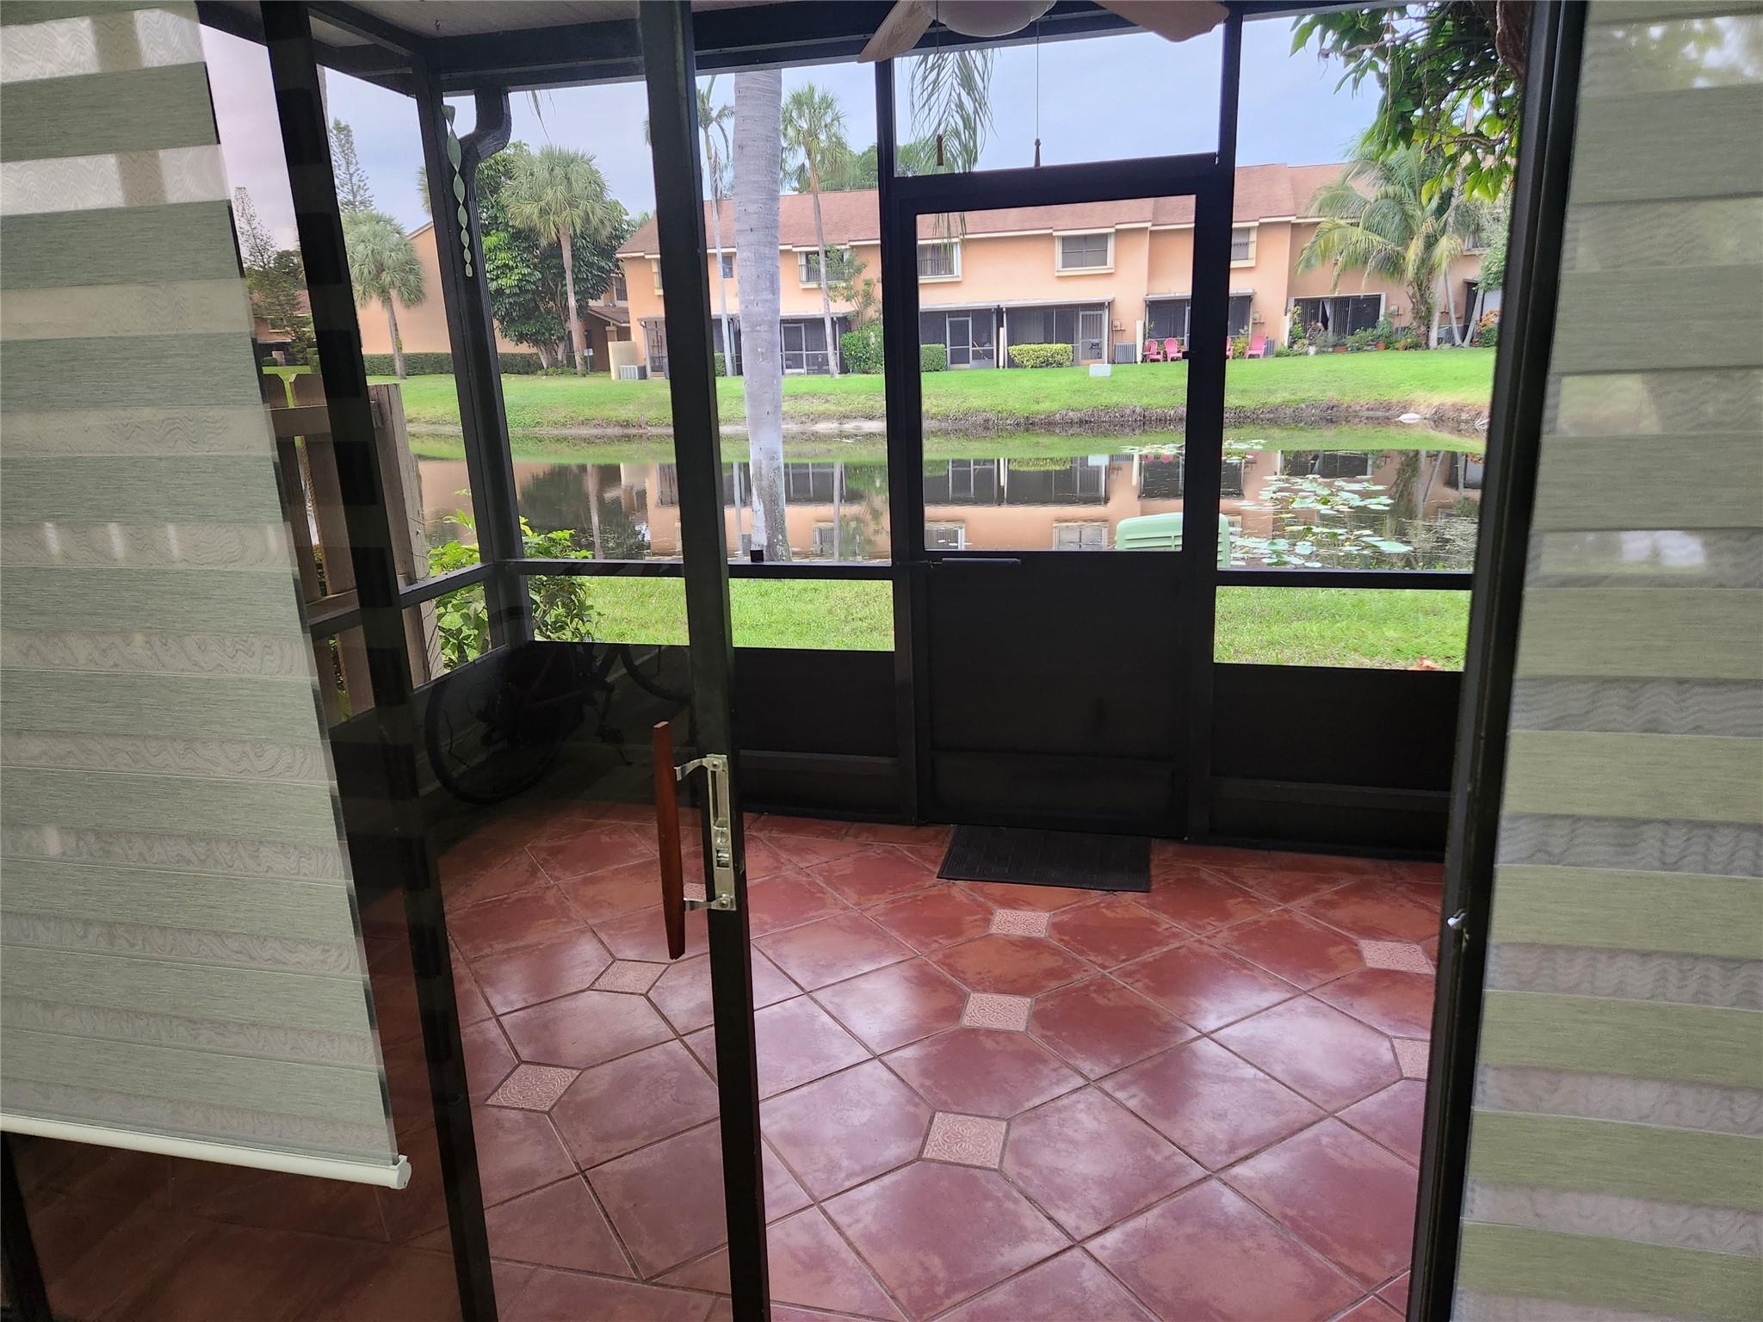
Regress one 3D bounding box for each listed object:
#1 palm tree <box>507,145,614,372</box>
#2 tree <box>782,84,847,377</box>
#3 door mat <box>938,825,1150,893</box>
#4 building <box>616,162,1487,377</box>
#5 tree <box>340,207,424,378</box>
[{"bbox_3d":[-15.128,-19.011,56.110,5.006,10.434,5.006,-6,16,-13],"label":"palm tree"},{"bbox_3d":[-2.701,-17.420,47.983,2.940,11.323,2.940,-3,15,-2],"label":"tree"},{"bbox_3d":[0.528,0.617,3.712,0.635,0.012,0.405,2,16,13],"label":"door mat"},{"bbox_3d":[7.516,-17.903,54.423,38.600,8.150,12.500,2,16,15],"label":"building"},{"bbox_3d":[-24.687,-18.253,58.509,3.801,8.162,3.801,-8,16,-21],"label":"tree"}]

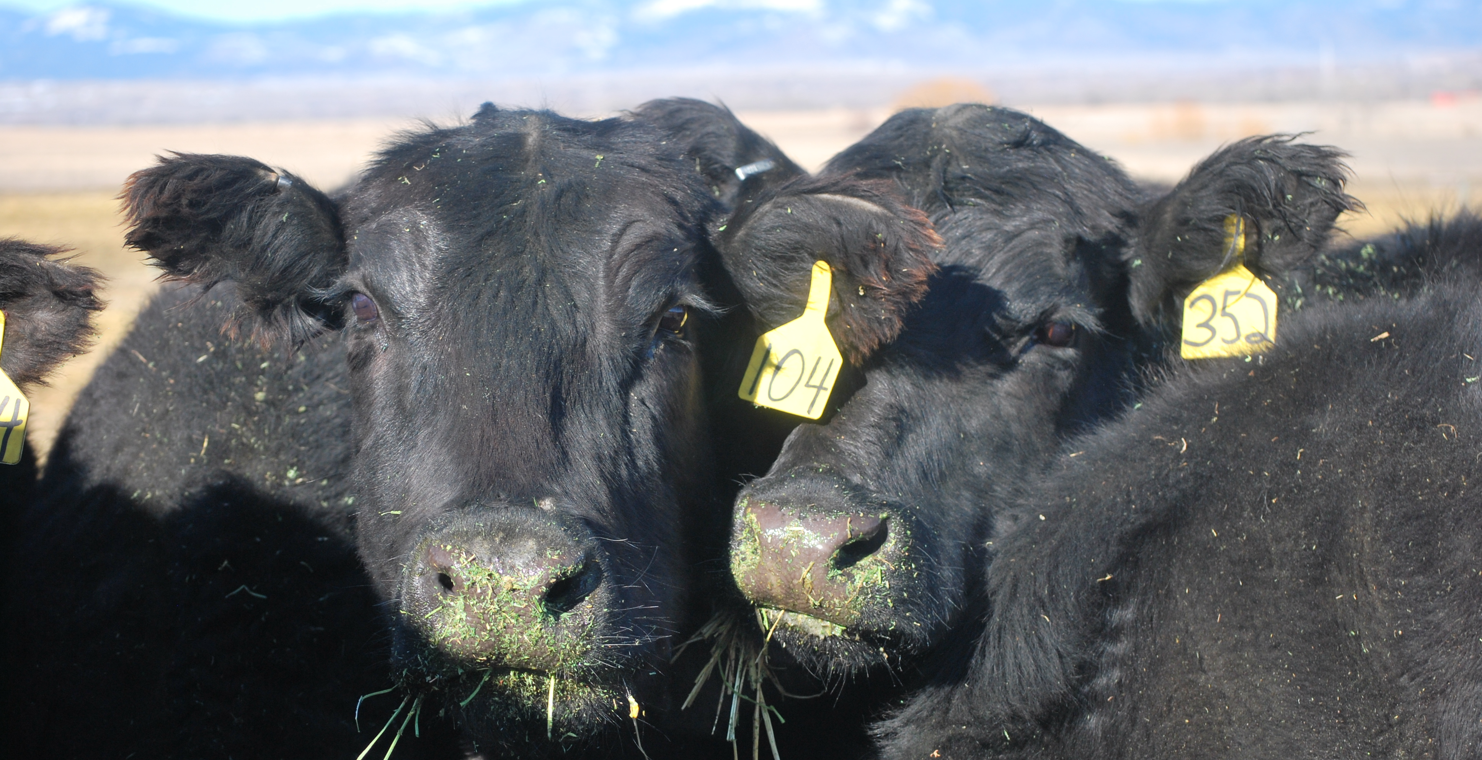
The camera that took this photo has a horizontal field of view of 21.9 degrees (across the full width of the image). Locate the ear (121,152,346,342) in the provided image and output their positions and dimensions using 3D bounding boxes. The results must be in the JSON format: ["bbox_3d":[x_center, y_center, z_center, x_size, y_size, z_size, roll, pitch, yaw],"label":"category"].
[{"bbox_3d":[-0.377,-0.099,2.860,0.165,0.135,0.085,1,4,13],"label":"ear"}]

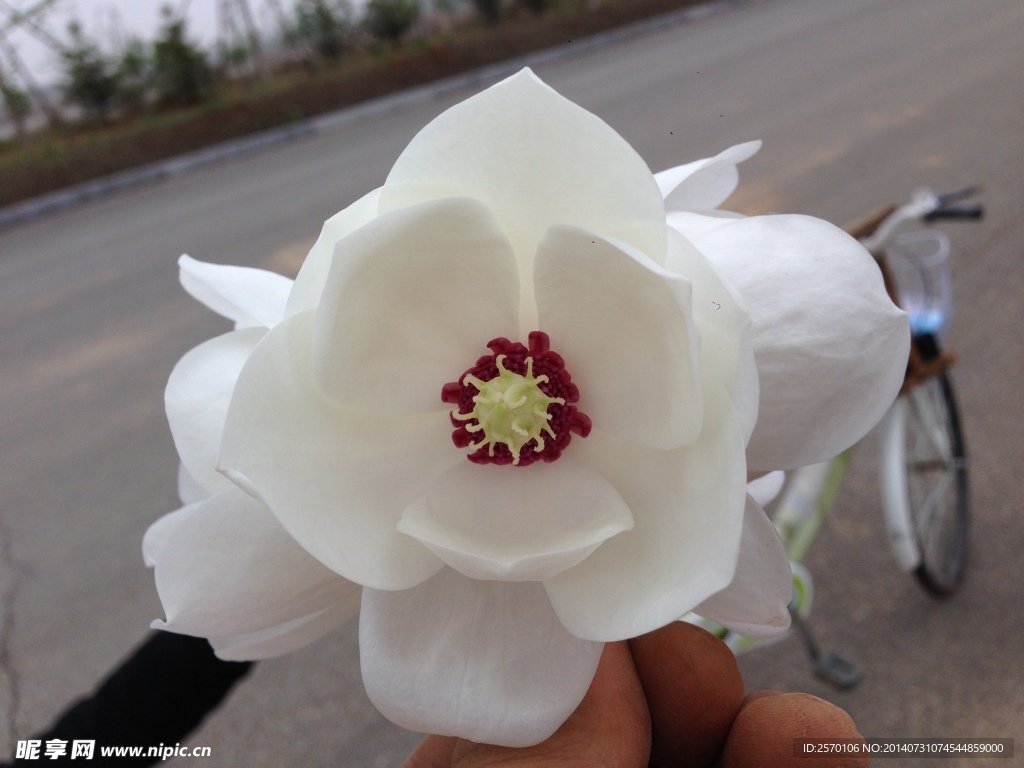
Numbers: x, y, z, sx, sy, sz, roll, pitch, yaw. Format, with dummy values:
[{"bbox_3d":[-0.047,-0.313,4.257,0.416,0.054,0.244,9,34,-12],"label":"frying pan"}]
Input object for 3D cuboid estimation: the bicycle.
[{"bbox_3d":[0.581,0.187,2.067,1.660,1.050,0.540,-22,24,-29],"label":"bicycle"}]

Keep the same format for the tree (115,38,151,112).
[{"bbox_3d":[-10.108,-8.190,26.000,0.950,2.000,0.950,-16,22,-16],"label":"tree"}]

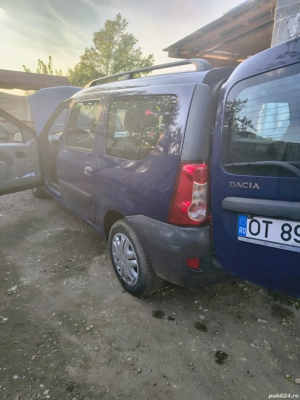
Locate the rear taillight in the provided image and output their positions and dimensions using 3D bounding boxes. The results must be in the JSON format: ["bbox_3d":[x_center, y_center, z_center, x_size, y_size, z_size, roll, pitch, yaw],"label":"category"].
[{"bbox_3d":[0.202,-0.036,1.410,0.155,0.335,0.165,-11,18,-33],"label":"rear taillight"}]

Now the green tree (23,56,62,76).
[{"bbox_3d":[-4.125,-3.568,10.713,1.889,4.040,1.889,-7,16,-19],"label":"green tree"}]

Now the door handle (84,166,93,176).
[{"bbox_3d":[-0.536,-0.251,2.314,0.048,0.087,0.125,-11,18,-33],"label":"door handle"}]

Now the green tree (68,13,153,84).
[{"bbox_3d":[-1.914,-5.653,13.364,4.236,6.588,4.236,-3,15,-7],"label":"green tree"}]

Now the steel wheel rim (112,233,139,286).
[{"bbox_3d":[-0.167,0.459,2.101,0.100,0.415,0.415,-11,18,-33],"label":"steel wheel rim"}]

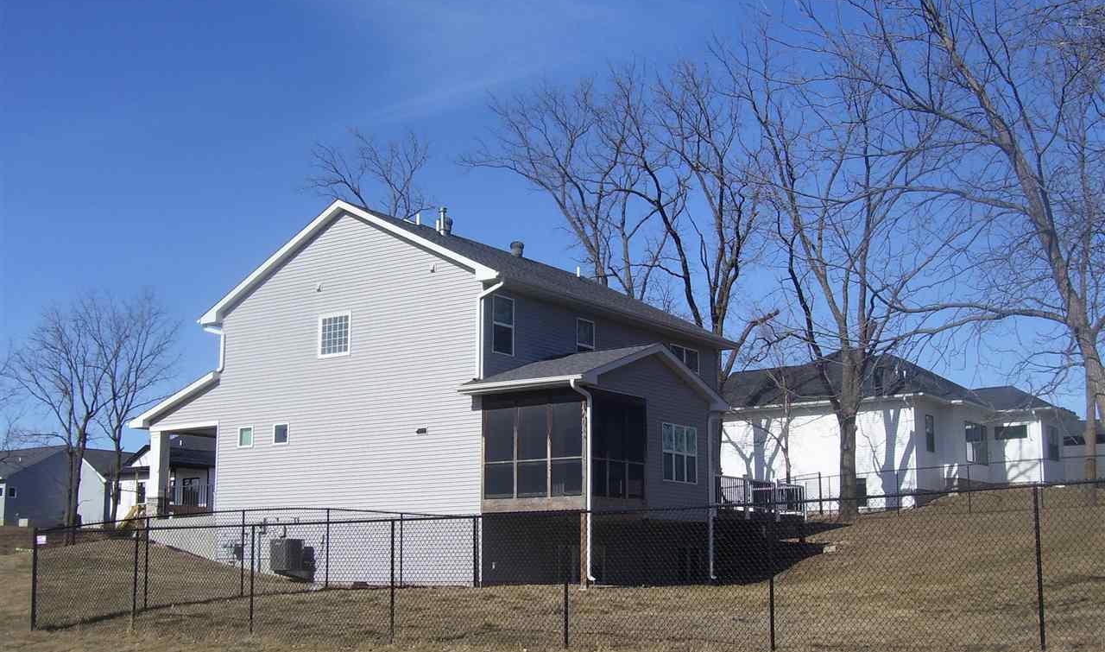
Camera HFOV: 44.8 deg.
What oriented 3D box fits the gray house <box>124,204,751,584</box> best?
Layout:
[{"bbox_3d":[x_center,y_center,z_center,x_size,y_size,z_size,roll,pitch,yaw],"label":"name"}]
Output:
[{"bbox_3d":[-1.983,2.645,40.953,16.000,10.200,13.750,-7,-13,33],"label":"gray house"}]

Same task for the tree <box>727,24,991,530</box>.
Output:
[{"bbox_3d":[11.715,-2.364,52.105,10.000,19.700,9.500,0,-11,0],"label":"tree"}]

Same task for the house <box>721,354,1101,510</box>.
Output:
[{"bbox_3d":[14.001,5.041,61.415,17.300,7.700,13.000,-7,-13,33],"label":"house"}]

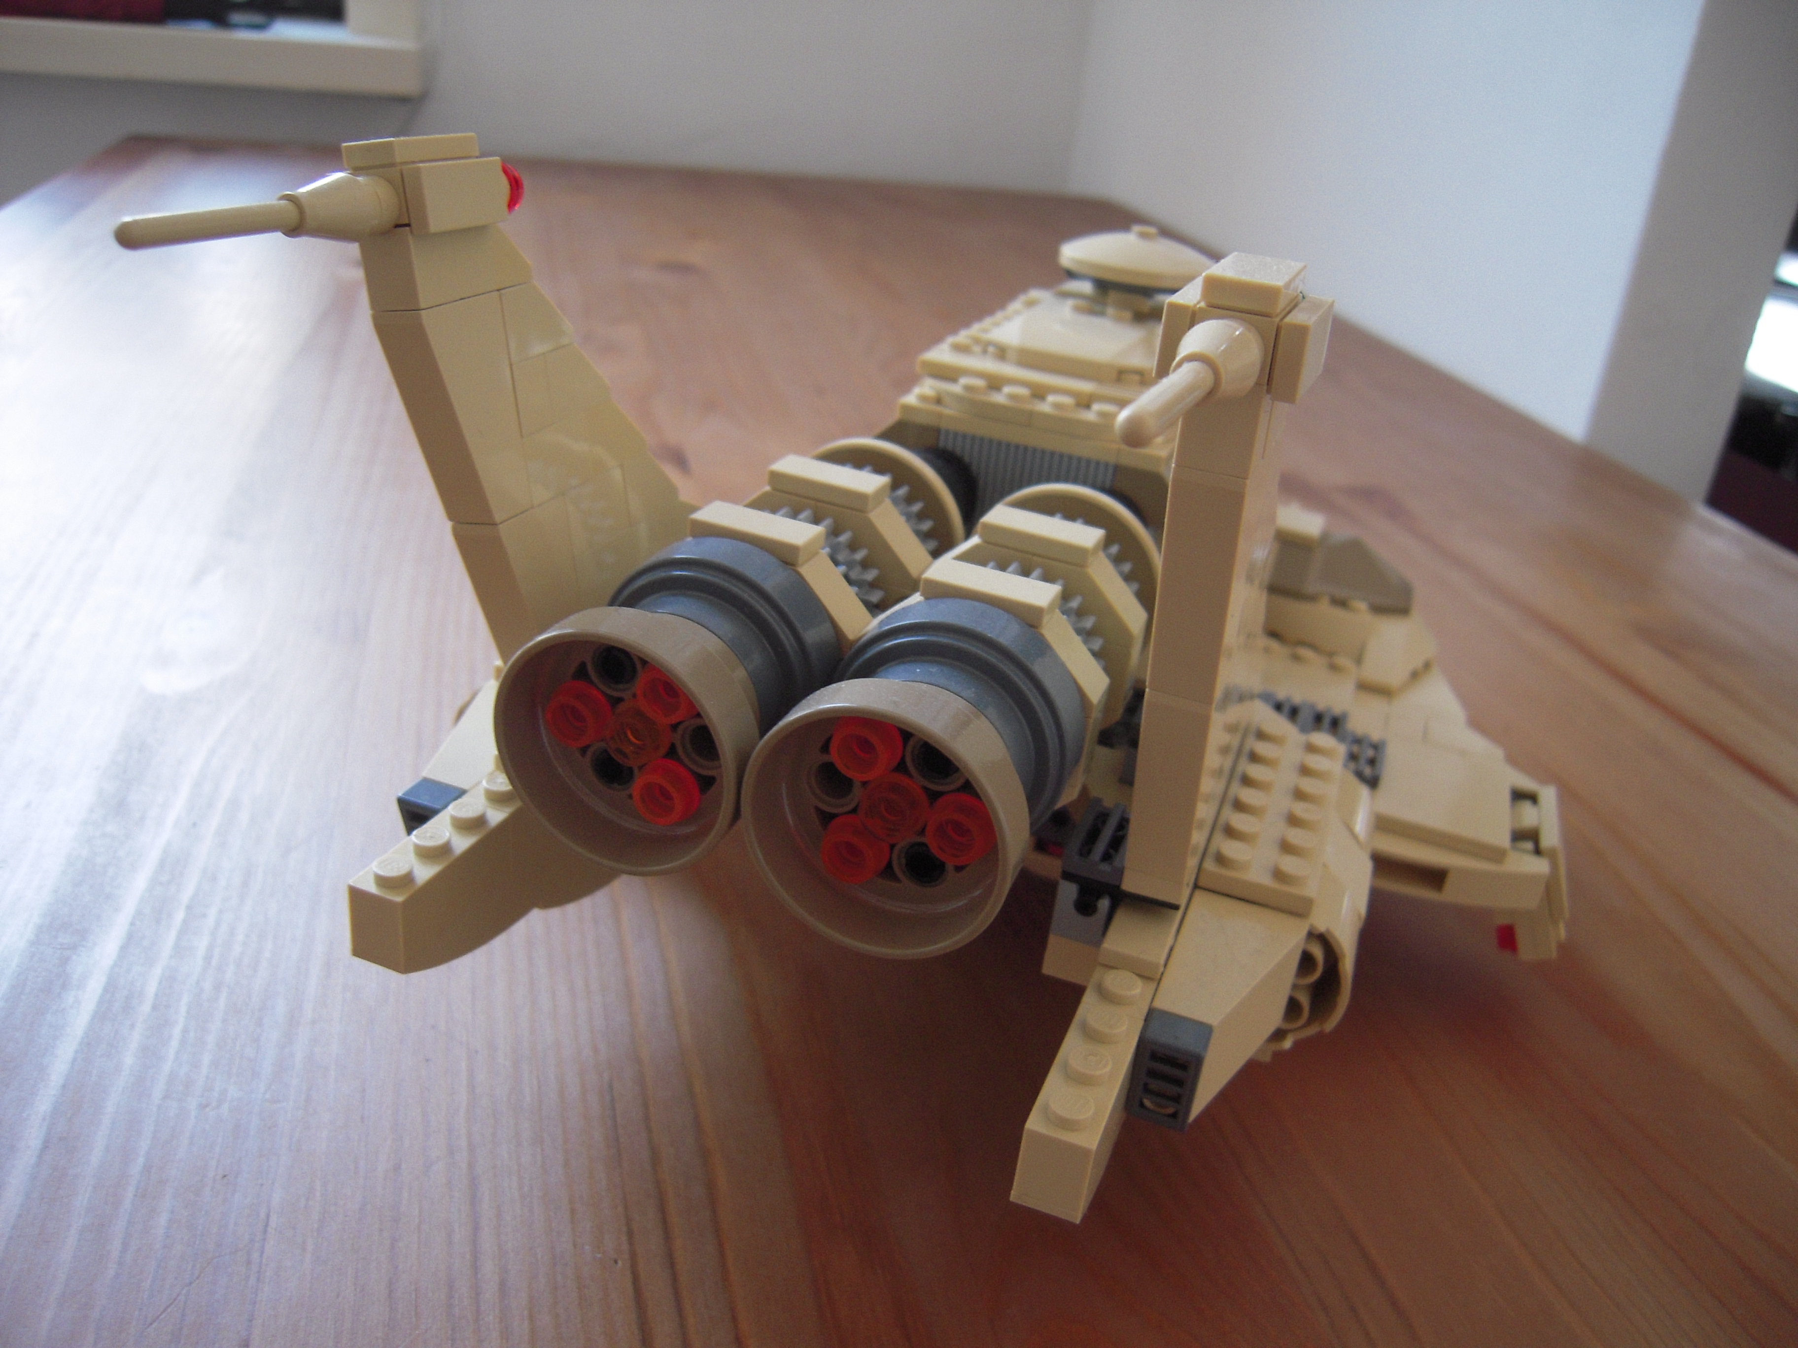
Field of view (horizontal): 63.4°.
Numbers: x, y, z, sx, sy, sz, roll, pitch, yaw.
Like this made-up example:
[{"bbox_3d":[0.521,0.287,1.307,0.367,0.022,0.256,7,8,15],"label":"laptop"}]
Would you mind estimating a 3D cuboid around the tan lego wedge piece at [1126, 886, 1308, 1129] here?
[{"bbox_3d":[0.042,0.044,0.189,0.016,0.016,0.032,15,28,16],"label":"tan lego wedge piece"}]

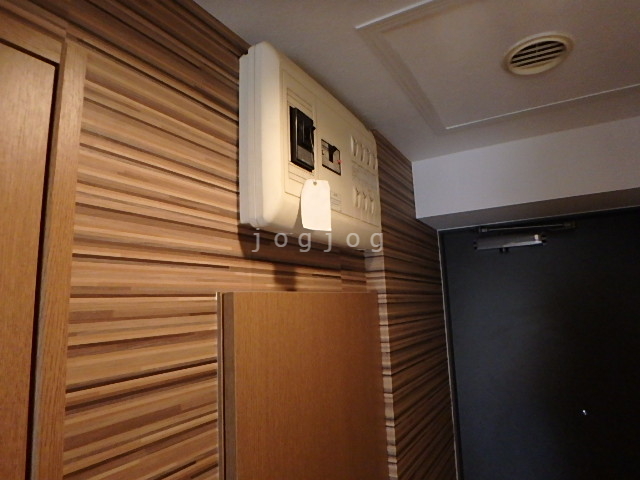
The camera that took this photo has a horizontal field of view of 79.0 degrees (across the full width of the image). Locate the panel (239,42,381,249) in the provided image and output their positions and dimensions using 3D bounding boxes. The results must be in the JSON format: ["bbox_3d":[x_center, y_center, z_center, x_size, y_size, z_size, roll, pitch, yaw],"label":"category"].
[{"bbox_3d":[0.013,-0.156,0.841,0.088,0.320,0.440,-7,-10,31],"label":"panel"}]

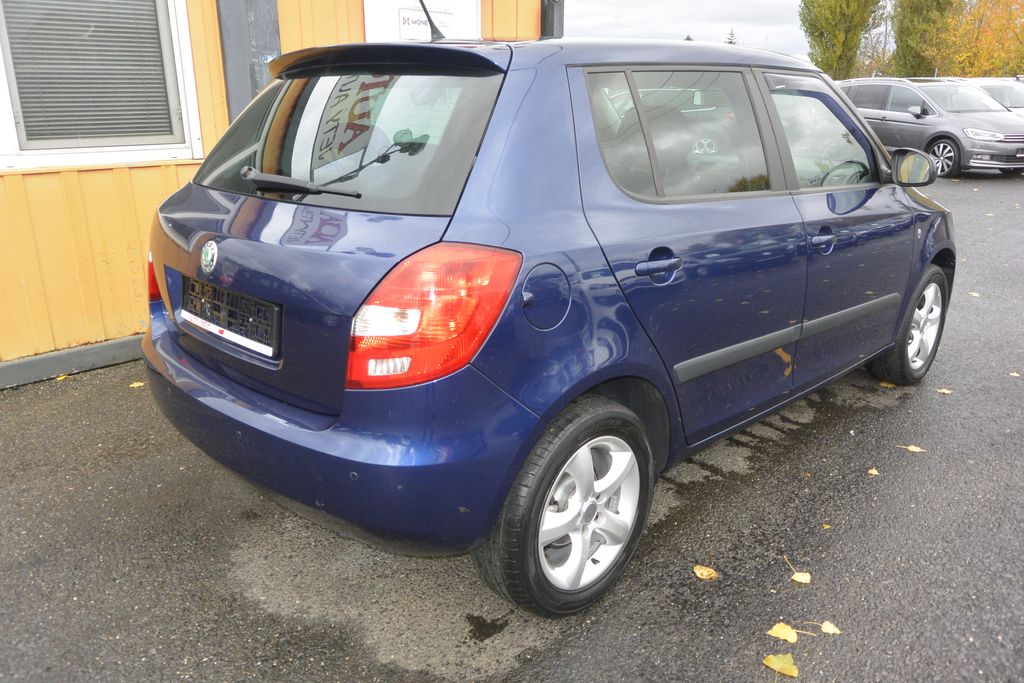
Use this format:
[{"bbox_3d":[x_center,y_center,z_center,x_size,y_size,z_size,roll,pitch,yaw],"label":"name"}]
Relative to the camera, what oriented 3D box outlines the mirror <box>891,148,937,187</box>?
[{"bbox_3d":[1.549,-0.672,2.965,0.100,0.145,0.170,-13,21,-36],"label":"mirror"}]

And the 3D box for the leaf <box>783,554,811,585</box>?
[{"bbox_3d":[0.832,0.662,2.229,0.056,0.012,0.130,2,17,9],"label":"leaf"}]

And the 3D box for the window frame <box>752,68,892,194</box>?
[{"bbox_3d":[1.158,-0.766,2.796,0.925,0.451,0.060,-17,1,-44],"label":"window frame"}]

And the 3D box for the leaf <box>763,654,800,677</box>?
[{"bbox_3d":[0.652,0.763,1.823,0.082,0.012,0.078,14,22,39],"label":"leaf"}]

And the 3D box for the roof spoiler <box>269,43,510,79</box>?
[{"bbox_3d":[-0.415,-0.778,2.126,0.240,0.100,1.080,-16,23,-42],"label":"roof spoiler"}]

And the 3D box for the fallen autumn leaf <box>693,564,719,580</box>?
[{"bbox_3d":[0.553,0.655,2.183,0.057,0.014,0.074,-4,17,-11],"label":"fallen autumn leaf"}]

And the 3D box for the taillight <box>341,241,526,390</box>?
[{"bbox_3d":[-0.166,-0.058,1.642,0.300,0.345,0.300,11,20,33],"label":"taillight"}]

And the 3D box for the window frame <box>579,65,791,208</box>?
[{"bbox_3d":[0.520,-0.589,2.183,0.878,0.426,0.060,-17,-1,-42],"label":"window frame"}]

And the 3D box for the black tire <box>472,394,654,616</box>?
[{"bbox_3d":[0.150,0.426,2.067,0.590,0.585,0.200,-17,23,-42],"label":"black tire"}]

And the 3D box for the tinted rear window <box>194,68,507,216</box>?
[{"bbox_3d":[-0.542,-0.562,2.092,1.330,0.465,0.110,16,-17,43],"label":"tinted rear window"}]

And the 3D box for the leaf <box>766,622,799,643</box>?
[{"bbox_3d":[0.699,0.745,1.961,0.069,0.012,0.068,15,23,42],"label":"leaf"}]

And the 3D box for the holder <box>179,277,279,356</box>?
[{"bbox_3d":[-0.738,-0.079,1.995,0.530,0.126,0.025,16,14,43],"label":"holder"}]

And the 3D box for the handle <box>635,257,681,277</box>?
[{"bbox_3d":[0.373,-0.191,1.954,0.048,0.037,0.200,16,18,43],"label":"handle"}]

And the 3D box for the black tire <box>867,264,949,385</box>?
[{"bbox_3d":[1.880,-0.092,3.672,0.580,0.575,0.195,-16,23,-42],"label":"black tire"}]

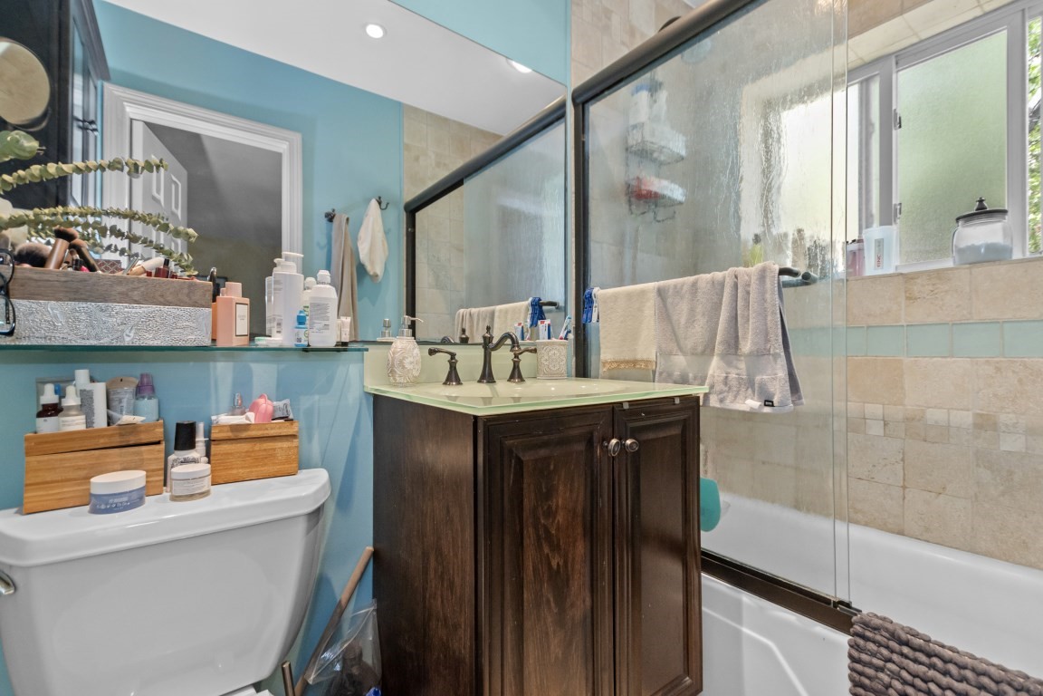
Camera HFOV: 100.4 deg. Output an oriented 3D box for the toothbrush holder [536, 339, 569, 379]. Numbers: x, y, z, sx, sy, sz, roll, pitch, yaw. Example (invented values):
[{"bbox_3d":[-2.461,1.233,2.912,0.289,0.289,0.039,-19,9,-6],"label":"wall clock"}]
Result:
[{"bbox_3d":[0.095,0.035,1.330,0.090,0.114,0.085,0,-1,-1],"label":"toothbrush holder"}]

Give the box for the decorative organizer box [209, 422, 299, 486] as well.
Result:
[{"bbox_3d":[-0.522,0.196,0.853,0.143,0.106,0.070,0,-1,-35],"label":"decorative organizer box"}]

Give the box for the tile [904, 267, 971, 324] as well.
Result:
[{"bbox_3d":[1.294,-0.154,1.354,0.012,0.151,0.151,0,0,-38],"label":"tile"}]

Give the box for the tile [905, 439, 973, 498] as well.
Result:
[{"bbox_3d":[1.293,0.373,1.350,0.012,0.154,0.153,0,-1,-37],"label":"tile"}]

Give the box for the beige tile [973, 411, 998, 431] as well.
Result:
[{"bbox_3d":[1.368,0.216,1.280,0.010,0.051,0.049,0,-1,-40],"label":"beige tile"}]

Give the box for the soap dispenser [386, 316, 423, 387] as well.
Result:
[{"bbox_3d":[-0.300,0.008,1.136,0.099,0.177,0.083,0,0,28],"label":"soap dispenser"}]

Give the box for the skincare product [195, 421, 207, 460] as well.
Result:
[{"bbox_3d":[-0.579,0.194,0.781,0.031,0.106,0.028,0,-1,-40],"label":"skincare product"}]

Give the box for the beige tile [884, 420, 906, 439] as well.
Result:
[{"bbox_3d":[1.233,0.268,1.434,0.012,0.050,0.049,0,0,-38],"label":"beige tile"}]

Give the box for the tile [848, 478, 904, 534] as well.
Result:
[{"bbox_3d":[1.203,0.531,1.474,0.012,0.151,0.151,0,0,-38],"label":"tile"}]

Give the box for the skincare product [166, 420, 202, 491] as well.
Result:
[{"bbox_3d":[-0.680,0.218,0.876,0.054,0.135,0.044,0,0,-38],"label":"skincare product"}]

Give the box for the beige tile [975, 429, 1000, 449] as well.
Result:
[{"bbox_3d":[1.355,0.268,1.268,0.012,0.051,0.049,0,-1,-37],"label":"beige tile"}]

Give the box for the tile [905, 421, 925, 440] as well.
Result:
[{"bbox_3d":[1.264,0.268,1.393,0.012,0.050,0.049,0,0,-38],"label":"tile"}]

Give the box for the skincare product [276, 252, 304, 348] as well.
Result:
[{"bbox_3d":[-0.516,-0.106,0.963,0.053,0.205,0.064,0,-1,-37],"label":"skincare product"}]

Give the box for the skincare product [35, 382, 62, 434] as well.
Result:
[{"bbox_3d":[-0.854,0.116,0.787,0.033,0.102,0.033,0,0,-43],"label":"skincare product"}]

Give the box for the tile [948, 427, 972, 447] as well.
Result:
[{"bbox_3d":[1.324,0.268,1.310,0.012,0.051,0.049,0,-1,-37],"label":"tile"}]

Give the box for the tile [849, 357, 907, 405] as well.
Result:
[{"bbox_3d":[1.202,0.112,1.479,0.010,0.157,0.153,0,-1,-40],"label":"tile"}]

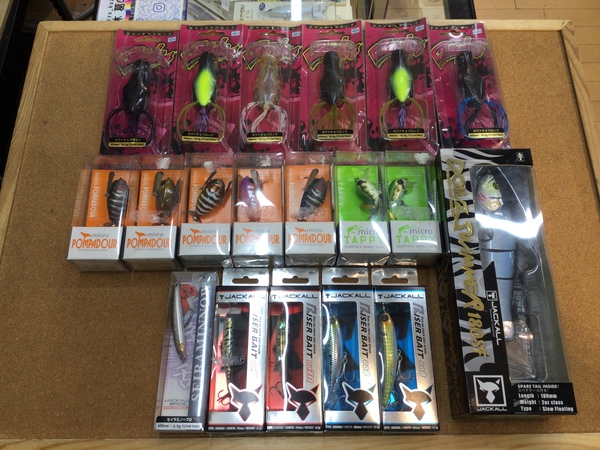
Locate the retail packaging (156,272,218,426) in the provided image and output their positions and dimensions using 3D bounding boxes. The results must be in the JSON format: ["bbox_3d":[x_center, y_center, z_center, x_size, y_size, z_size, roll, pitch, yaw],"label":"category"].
[{"bbox_3d":[-0.093,0.106,0.457,0.040,0.020,0.131,1,68,0],"label":"retail packaging"}]

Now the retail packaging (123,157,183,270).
[{"bbox_3d":[-0.133,-0.012,0.508,0.046,0.034,0.103,0,69,0],"label":"retail packaging"}]

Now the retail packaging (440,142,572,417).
[{"bbox_3d":[0.167,0.046,0.466,0.081,0.051,0.226,0,68,0],"label":"retail packaging"}]

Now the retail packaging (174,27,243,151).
[{"bbox_3d":[-0.095,-0.148,0.548,0.068,0.030,0.161,0,71,-1],"label":"retail packaging"}]

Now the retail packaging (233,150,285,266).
[{"bbox_3d":[-0.038,-0.014,0.509,0.046,0.034,0.103,0,69,-1],"label":"retail packaging"}]

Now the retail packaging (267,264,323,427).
[{"bbox_3d":[-0.004,0.103,0.468,0.044,0.025,0.143,1,69,0],"label":"retail packaging"}]

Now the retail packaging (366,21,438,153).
[{"bbox_3d":[0.105,-0.154,0.552,0.069,0.030,0.161,0,71,-1],"label":"retail packaging"}]

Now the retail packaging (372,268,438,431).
[{"bbox_3d":[0.089,0.103,0.469,0.044,0.025,0.143,0,69,0],"label":"retail packaging"}]

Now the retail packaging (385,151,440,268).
[{"bbox_3d":[0.103,-0.016,0.500,0.045,0.033,0.102,1,68,0],"label":"retail packaging"}]

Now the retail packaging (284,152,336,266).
[{"bbox_3d":[0.009,-0.016,0.500,0.044,0.032,0.102,0,68,-1],"label":"retail packaging"}]

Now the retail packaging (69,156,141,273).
[{"bbox_3d":[-0.181,-0.011,0.507,0.046,0.034,0.103,0,69,0],"label":"retail packaging"}]

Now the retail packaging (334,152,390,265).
[{"bbox_3d":[0.058,-0.016,0.511,0.046,0.034,0.103,0,69,0],"label":"retail packaging"}]

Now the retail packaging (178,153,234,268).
[{"bbox_3d":[-0.083,-0.014,0.498,0.044,0.033,0.102,-1,68,-1],"label":"retail packaging"}]

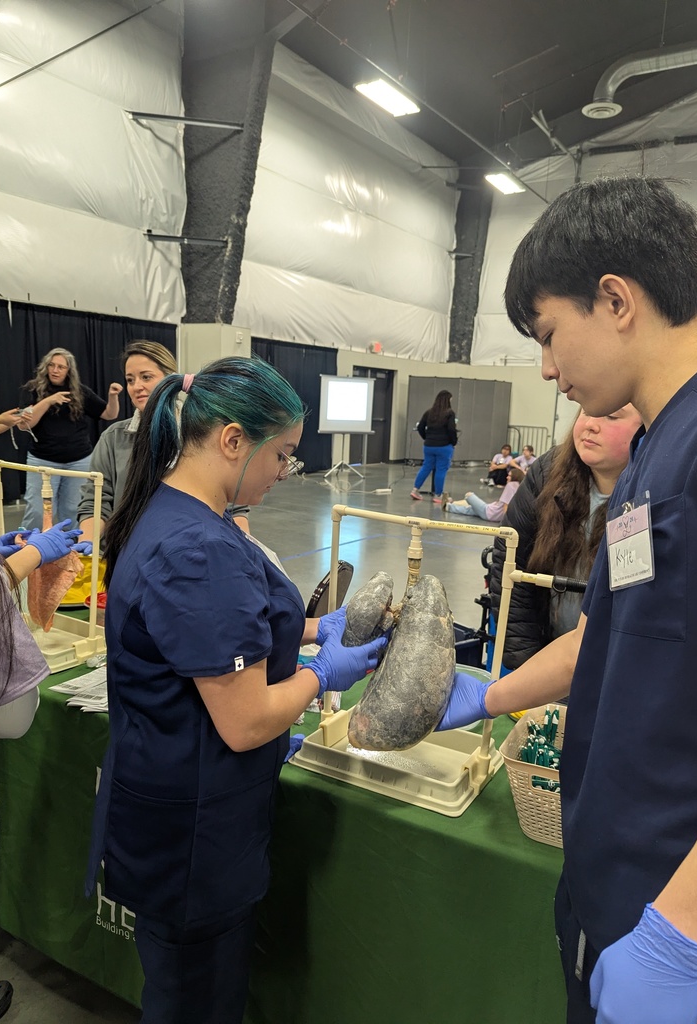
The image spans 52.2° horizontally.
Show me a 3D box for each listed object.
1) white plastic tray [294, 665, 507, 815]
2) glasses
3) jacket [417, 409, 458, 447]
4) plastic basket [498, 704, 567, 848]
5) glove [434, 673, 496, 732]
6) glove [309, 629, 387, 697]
[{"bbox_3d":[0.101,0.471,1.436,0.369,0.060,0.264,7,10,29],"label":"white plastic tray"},{"bbox_3d":[-0.145,-0.117,1.156,0.140,0.045,0.140,40,2,-17],"label":"glasses"},{"bbox_3d":[1.339,-1.272,10.700,0.550,0.590,0.360,7,10,27],"label":"jacket"},{"bbox_3d":[0.397,0.470,1.249,0.200,0.140,0.265,7,10,29],"label":"plastic basket"},{"bbox_3d":[0.192,0.352,1.300,0.090,0.110,0.175,-6,-2,-41],"label":"glove"},{"bbox_3d":[0.002,0.283,1.330,0.170,0.100,0.085,-29,26,-33],"label":"glove"}]

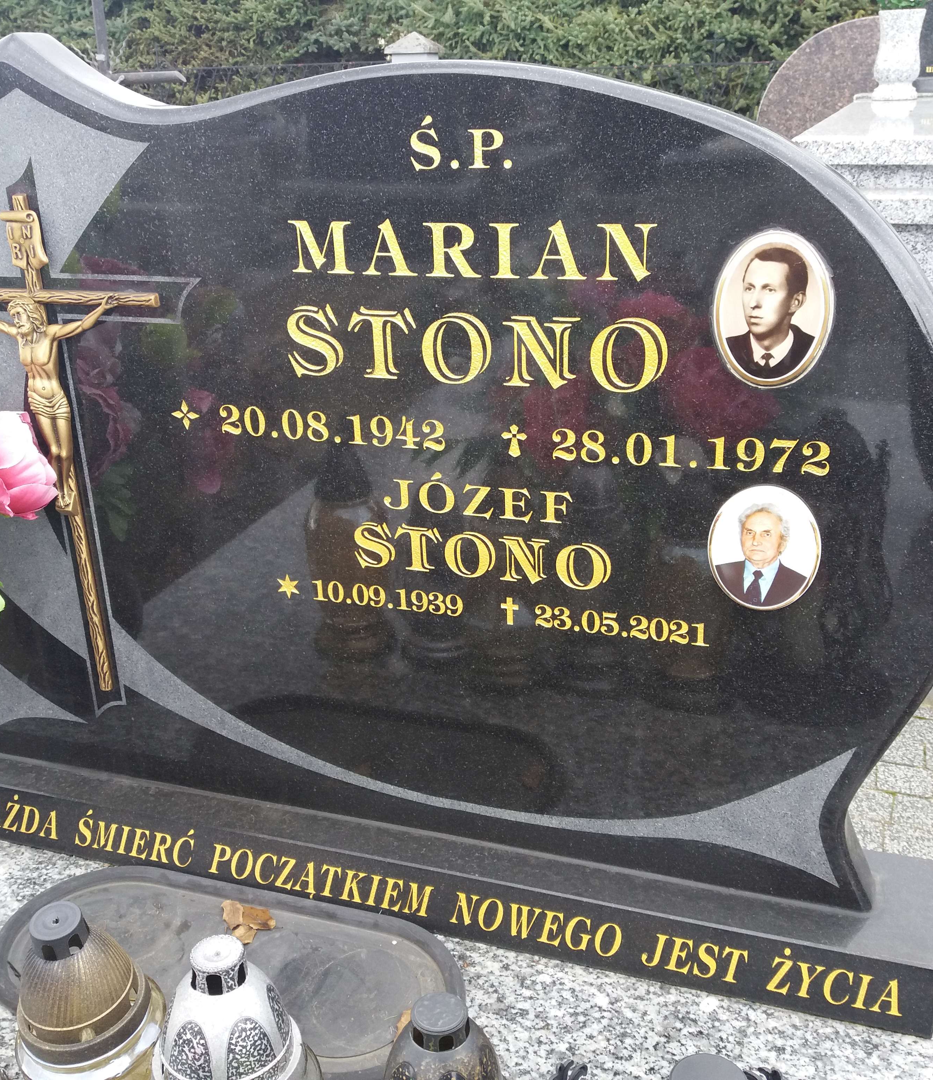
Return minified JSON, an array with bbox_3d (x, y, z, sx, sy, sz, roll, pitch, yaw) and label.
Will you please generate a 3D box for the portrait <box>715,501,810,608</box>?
[{"bbox_3d":[0.249,0.013,0.984,0.079,0.095,0.009,6,22,19],"label":"portrait"}]

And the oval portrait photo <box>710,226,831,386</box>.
[{"bbox_3d":[0.239,-0.179,0.910,0.090,0.122,0.010,6,22,19],"label":"oval portrait photo"}]

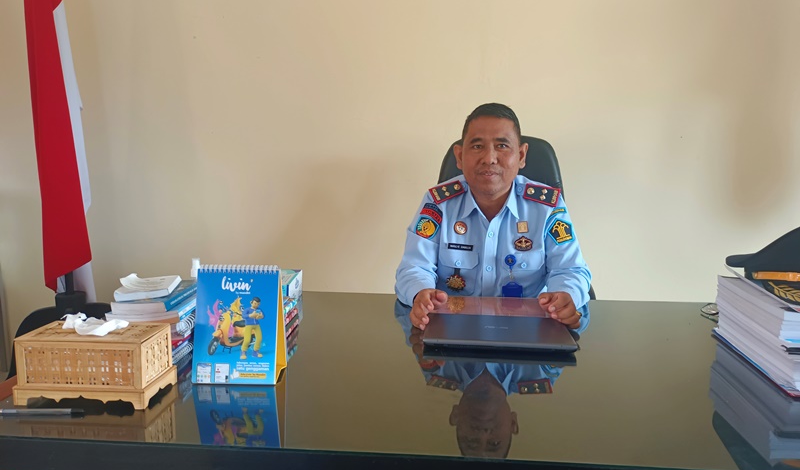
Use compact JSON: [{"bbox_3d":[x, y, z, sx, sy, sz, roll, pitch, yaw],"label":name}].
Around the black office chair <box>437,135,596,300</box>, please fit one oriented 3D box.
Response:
[{"bbox_3d":[0.315,0.307,1.764,0.640,1.210,0.670,1,6,6],"label":"black office chair"}]

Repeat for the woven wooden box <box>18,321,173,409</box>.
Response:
[{"bbox_3d":[-0.486,0.207,0.934,0.208,0.103,0.115,1,6,4],"label":"woven wooden box"}]

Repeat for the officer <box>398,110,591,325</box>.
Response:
[{"bbox_3d":[0.253,0.289,1.606,0.540,1.300,0.660,1,6,6],"label":"officer"}]

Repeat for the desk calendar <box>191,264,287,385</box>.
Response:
[{"bbox_3d":[-0.281,0.150,1.022,0.147,0.202,0.091,1,6,1],"label":"desk calendar"}]

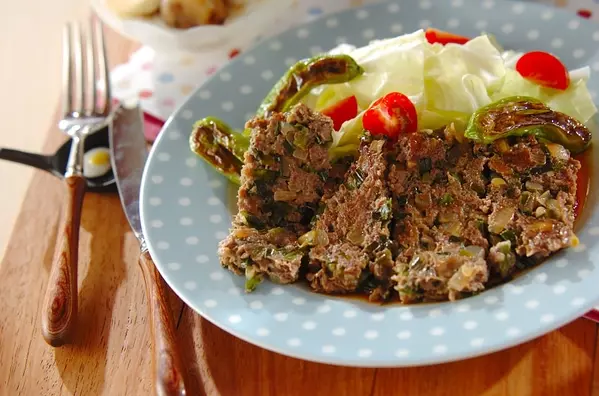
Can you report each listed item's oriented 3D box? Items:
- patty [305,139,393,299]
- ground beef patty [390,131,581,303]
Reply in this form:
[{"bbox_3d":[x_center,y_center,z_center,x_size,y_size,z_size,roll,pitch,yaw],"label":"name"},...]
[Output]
[{"bbox_3d":[0.021,0.009,0.860,0.037,0.032,0.068,-6,42,6],"label":"patty"},{"bbox_3d":[0.078,0.008,0.850,0.078,0.031,0.068,-6,42,6],"label":"ground beef patty"}]

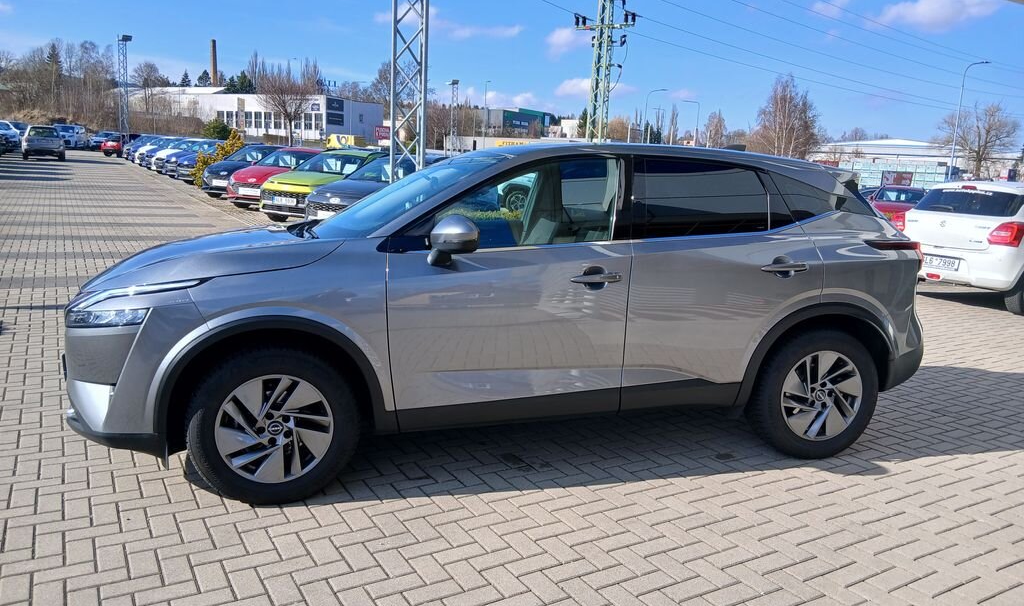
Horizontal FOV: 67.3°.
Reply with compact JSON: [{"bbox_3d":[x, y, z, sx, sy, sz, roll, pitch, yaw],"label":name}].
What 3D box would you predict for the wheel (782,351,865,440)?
[{"bbox_3d":[1.558,0.459,3.996,0.480,0.480,0.200,-1,12,-16],"label":"wheel"}]

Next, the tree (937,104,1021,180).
[{"bbox_3d":[45.522,-15.487,75.223,7.700,8.210,7.500,9,13,30],"label":"tree"}]

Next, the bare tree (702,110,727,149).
[{"bbox_3d":[24.416,-18.484,93.009,3.100,9.538,3.100,3,10,0],"label":"bare tree"}]

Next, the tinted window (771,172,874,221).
[{"bbox_3d":[1.596,-0.528,3.905,0.640,0.260,0.090,-3,-6,-23],"label":"tinted window"}]

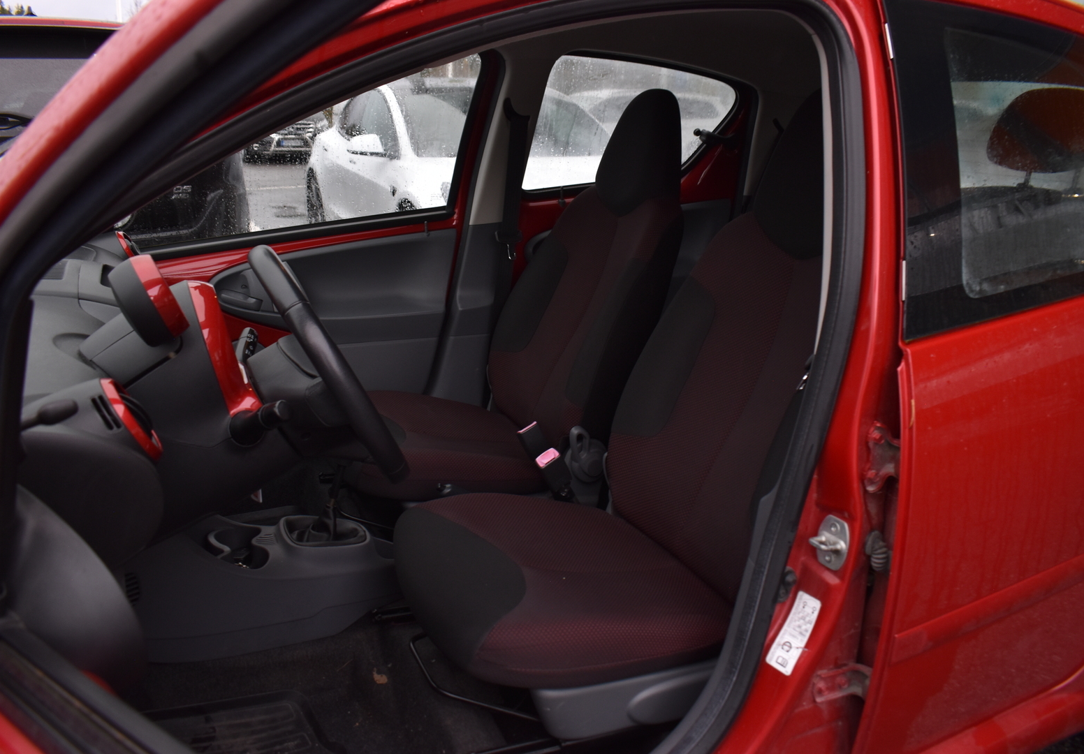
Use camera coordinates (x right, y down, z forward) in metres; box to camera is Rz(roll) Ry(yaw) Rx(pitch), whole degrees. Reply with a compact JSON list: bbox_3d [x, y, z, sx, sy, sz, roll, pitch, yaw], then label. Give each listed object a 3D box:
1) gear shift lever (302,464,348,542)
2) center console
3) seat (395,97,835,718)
[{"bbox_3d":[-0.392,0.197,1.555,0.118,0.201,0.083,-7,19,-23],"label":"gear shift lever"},{"bbox_3d":[-0.508,0.317,1.538,0.519,0.221,0.304,-7,19,-23],"label":"center console"},{"bbox_3d":[0.180,-0.015,1.386,0.828,0.897,0.480,-7,19,-23],"label":"seat"}]

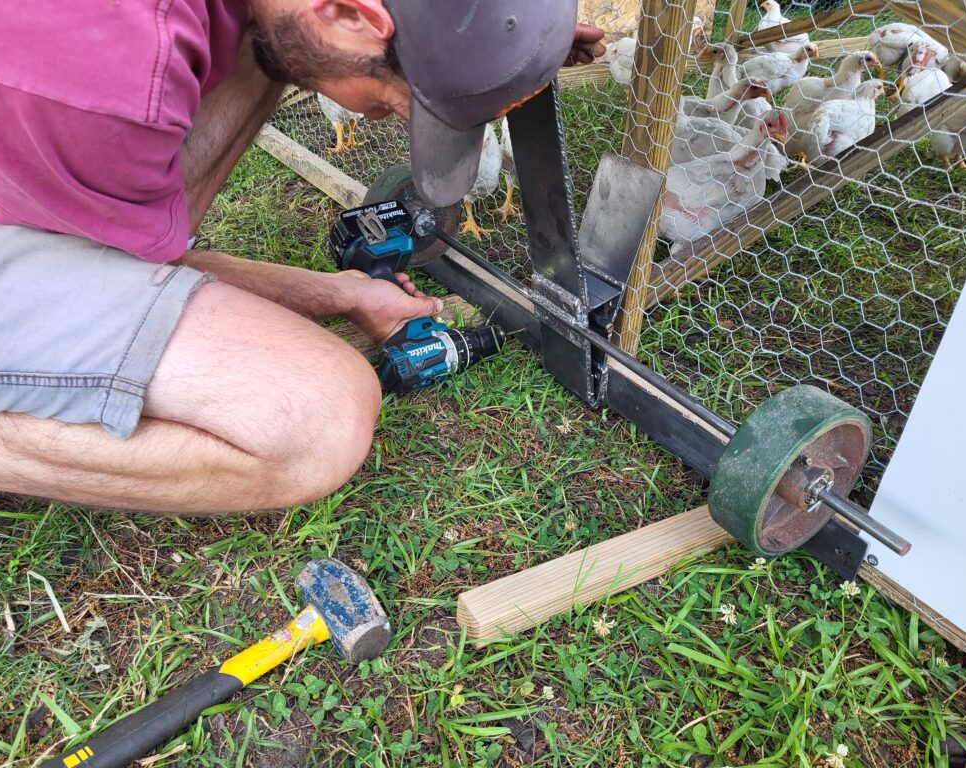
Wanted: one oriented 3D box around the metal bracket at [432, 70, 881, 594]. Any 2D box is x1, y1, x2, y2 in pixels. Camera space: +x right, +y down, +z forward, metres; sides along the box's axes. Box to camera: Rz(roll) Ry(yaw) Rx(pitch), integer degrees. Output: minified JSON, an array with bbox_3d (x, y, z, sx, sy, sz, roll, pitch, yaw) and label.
[{"bbox_3d":[0.097,-0.179,0.953,0.178,0.426,0.903,-16,36,-28],"label":"metal bracket"}]

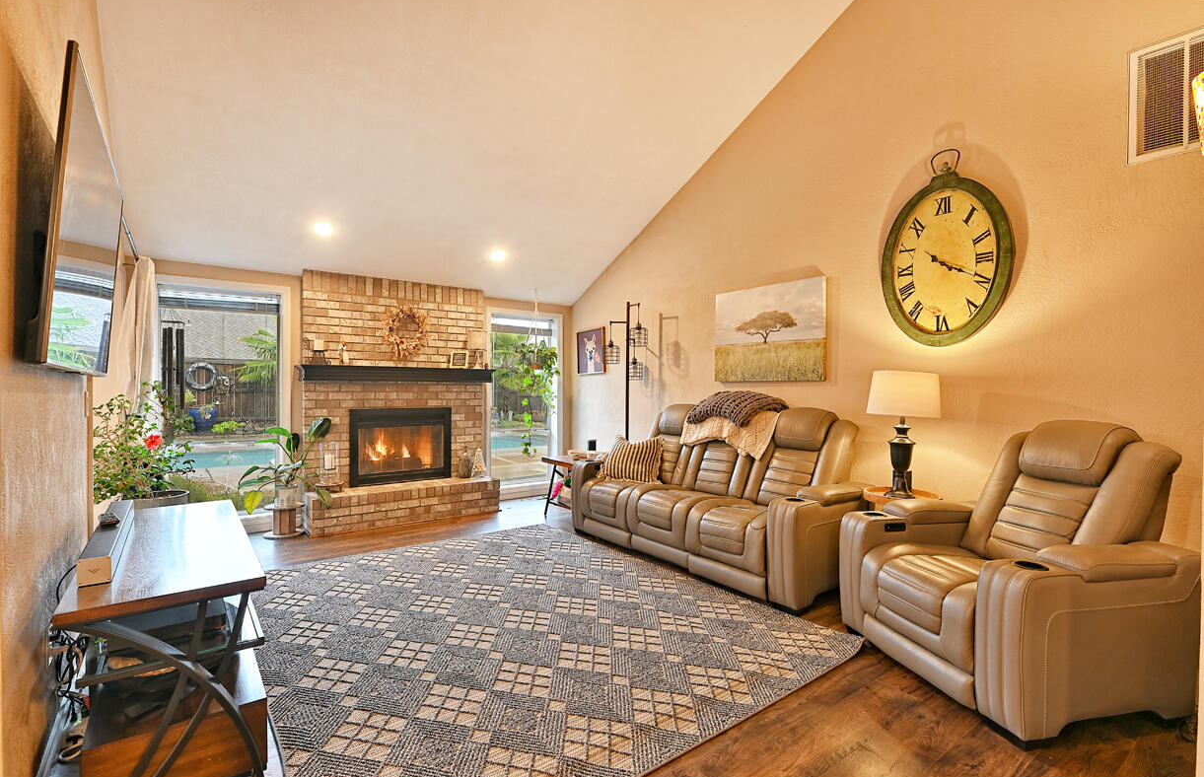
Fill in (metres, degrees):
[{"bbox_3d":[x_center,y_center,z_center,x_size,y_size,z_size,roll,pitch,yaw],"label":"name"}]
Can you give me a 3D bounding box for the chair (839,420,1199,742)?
[{"bbox_3d":[1.910,0.728,2.677,0.990,1.162,1.010,0,1,-14],"label":"chair"}]

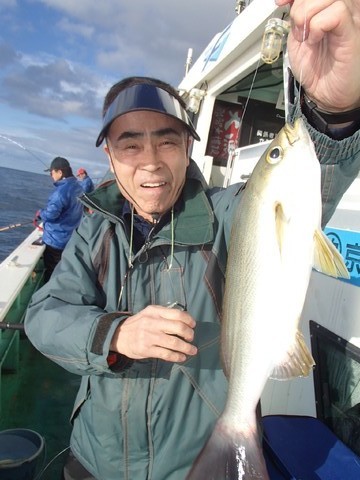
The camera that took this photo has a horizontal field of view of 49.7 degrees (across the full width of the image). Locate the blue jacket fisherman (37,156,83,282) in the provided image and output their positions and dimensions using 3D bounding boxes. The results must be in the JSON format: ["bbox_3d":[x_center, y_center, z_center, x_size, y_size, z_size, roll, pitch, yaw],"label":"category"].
[{"bbox_3d":[-1.250,0.040,3.920,0.520,1.740,0.540,9,6,1],"label":"blue jacket fisherman"}]

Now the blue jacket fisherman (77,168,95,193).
[{"bbox_3d":[-1.940,-0.500,7.400,0.480,1.720,0.520,7,6,-18],"label":"blue jacket fisherman"}]

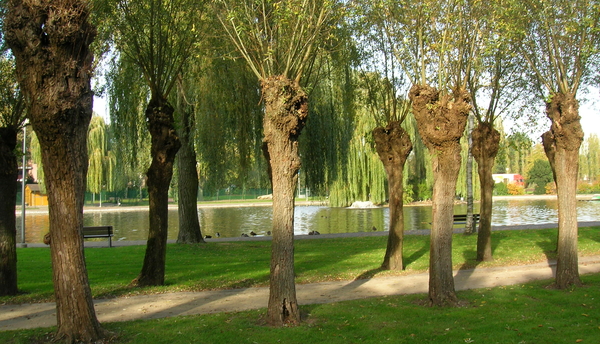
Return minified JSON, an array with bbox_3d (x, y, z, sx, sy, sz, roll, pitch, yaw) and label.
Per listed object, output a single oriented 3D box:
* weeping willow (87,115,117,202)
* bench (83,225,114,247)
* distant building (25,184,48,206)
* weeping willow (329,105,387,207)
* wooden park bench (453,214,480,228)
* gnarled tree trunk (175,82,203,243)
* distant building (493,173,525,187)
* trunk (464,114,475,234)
[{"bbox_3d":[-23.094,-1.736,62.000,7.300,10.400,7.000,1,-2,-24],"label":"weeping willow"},{"bbox_3d":[-7.068,2.155,19.600,1.800,0.760,0.600,1,-2,-23],"label":"bench"},{"bbox_3d":[-28.615,2.576,66.000,3.400,2.500,2.600,1,-2,-42],"label":"distant building"},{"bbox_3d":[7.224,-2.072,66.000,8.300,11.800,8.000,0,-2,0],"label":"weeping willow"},{"bbox_3d":[7.063,2.198,25.000,1.900,0.770,0.600,1,-2,-23],"label":"wooden park bench"},{"bbox_3d":[-4.050,-0.385,21.600,0.950,6.000,0.900,0,-2,-18],"label":"gnarled tree trunk"},{"bbox_3d":[40.493,1.854,115.000,7.500,3.300,3.000,0,-2,-3],"label":"distant building"},{"bbox_3d":[7.104,0.084,24.700,0.370,5.050,0.360,0,-2,0],"label":"trunk"}]

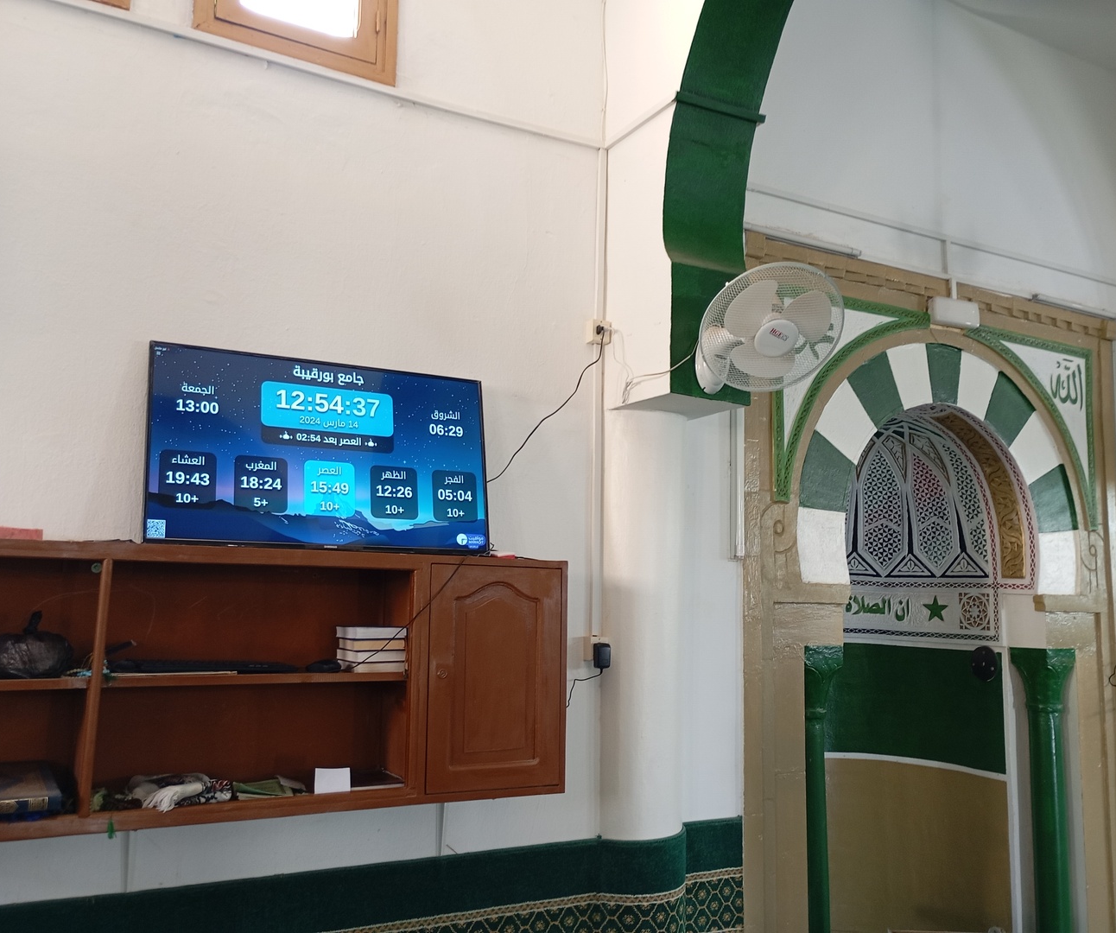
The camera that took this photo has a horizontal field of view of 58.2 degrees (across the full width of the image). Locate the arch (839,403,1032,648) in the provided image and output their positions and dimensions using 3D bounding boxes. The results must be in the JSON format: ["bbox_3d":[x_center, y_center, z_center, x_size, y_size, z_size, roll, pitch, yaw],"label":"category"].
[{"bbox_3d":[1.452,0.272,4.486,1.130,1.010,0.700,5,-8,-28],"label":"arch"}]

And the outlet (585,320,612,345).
[{"bbox_3d":[0.140,-0.448,3.414,0.075,0.078,0.044,5,-8,-28],"label":"outlet"}]

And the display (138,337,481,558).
[{"bbox_3d":[-0.660,-0.028,2.872,0.970,0.562,0.060,5,-20,-28],"label":"display"}]

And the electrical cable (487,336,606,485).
[{"bbox_3d":[-0.032,-0.206,3.264,0.430,0.540,0.080,5,-8,-28],"label":"electrical cable"}]

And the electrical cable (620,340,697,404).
[{"bbox_3d":[0.315,-0.323,3.223,0.100,0.220,0.330,5,-8,-28],"label":"electrical cable"}]

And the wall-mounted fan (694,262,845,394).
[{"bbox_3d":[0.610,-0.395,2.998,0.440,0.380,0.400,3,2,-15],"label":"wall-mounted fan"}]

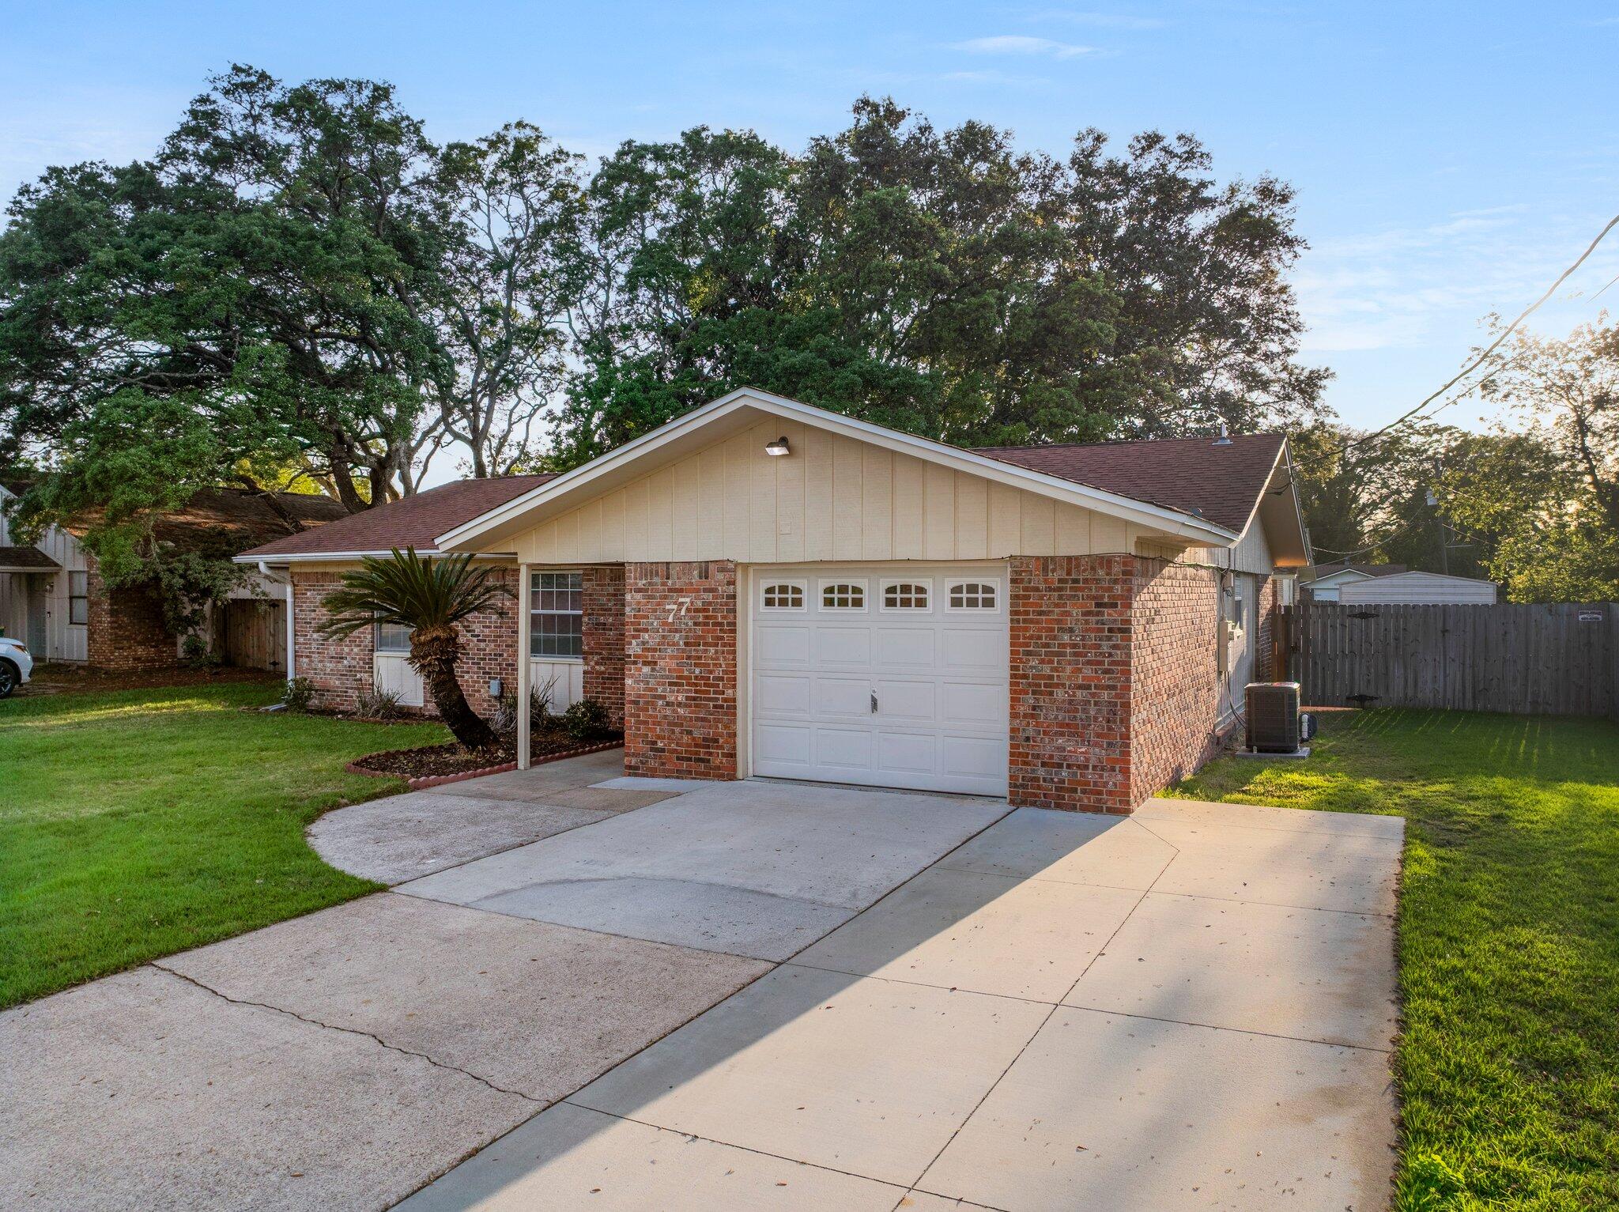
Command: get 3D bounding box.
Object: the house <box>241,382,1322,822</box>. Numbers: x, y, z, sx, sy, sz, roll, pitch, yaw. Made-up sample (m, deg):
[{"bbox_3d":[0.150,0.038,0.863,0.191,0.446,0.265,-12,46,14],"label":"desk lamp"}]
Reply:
[{"bbox_3d":[-0.948,-0.519,19.017,16.270,4.380,15.250,1,1,27],"label":"house"}]

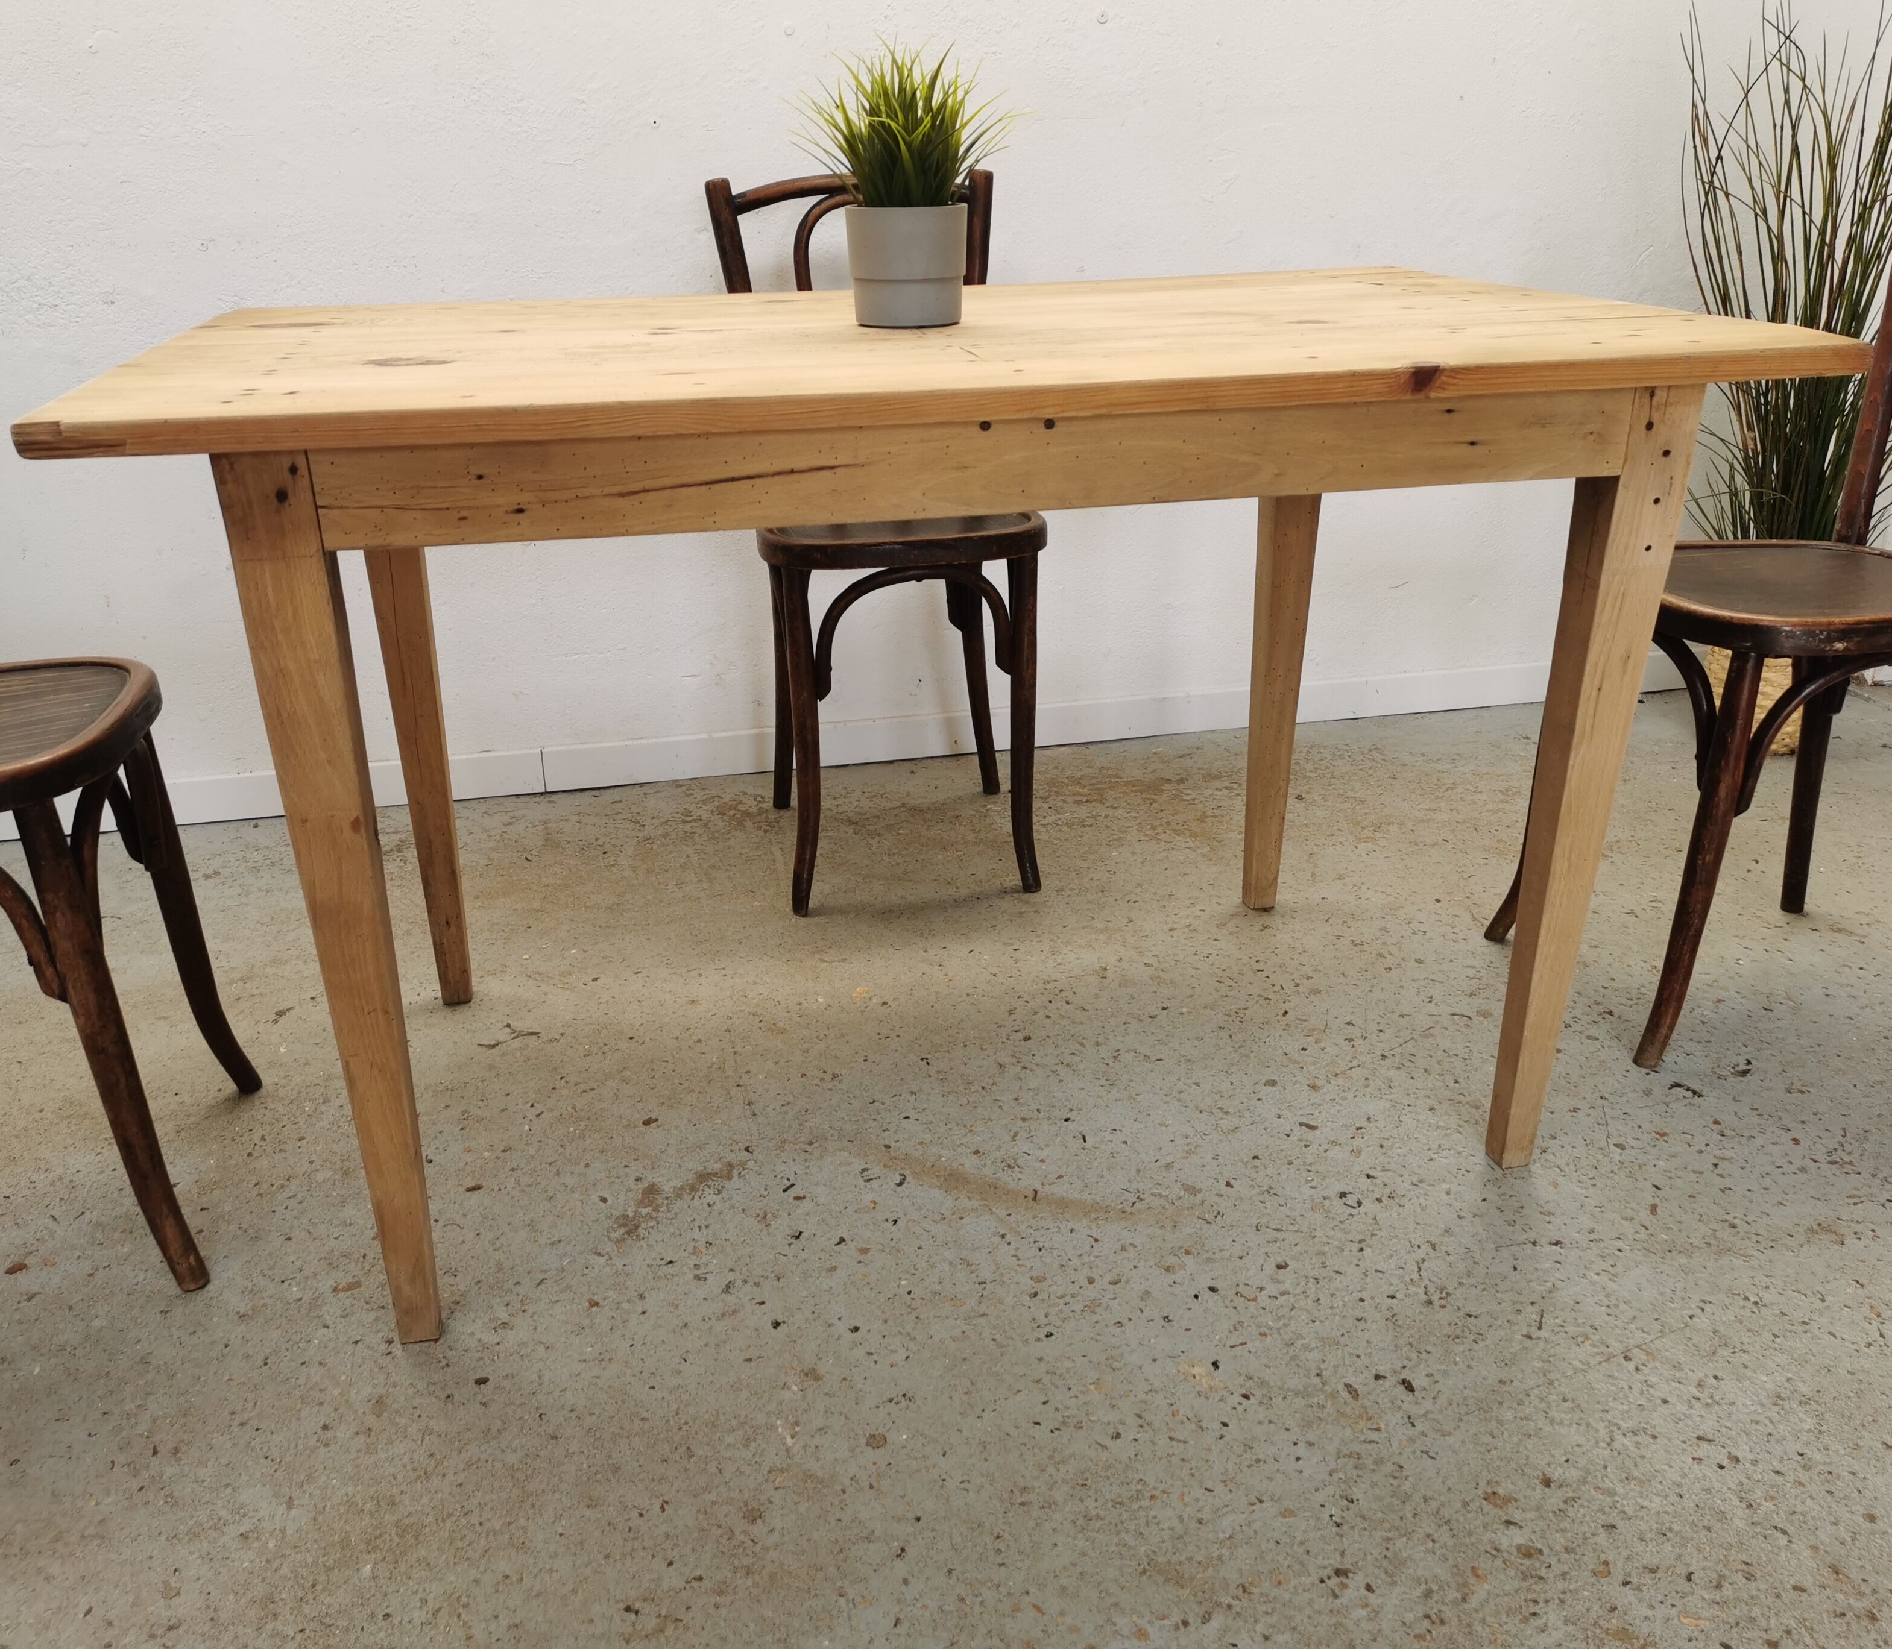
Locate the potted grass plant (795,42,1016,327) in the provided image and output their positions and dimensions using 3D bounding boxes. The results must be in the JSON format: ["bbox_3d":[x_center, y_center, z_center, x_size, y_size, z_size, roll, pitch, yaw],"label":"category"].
[{"bbox_3d":[-0.032,-0.558,1.501,0.191,0.226,0.186,-5,23,-11],"label":"potted grass plant"}]

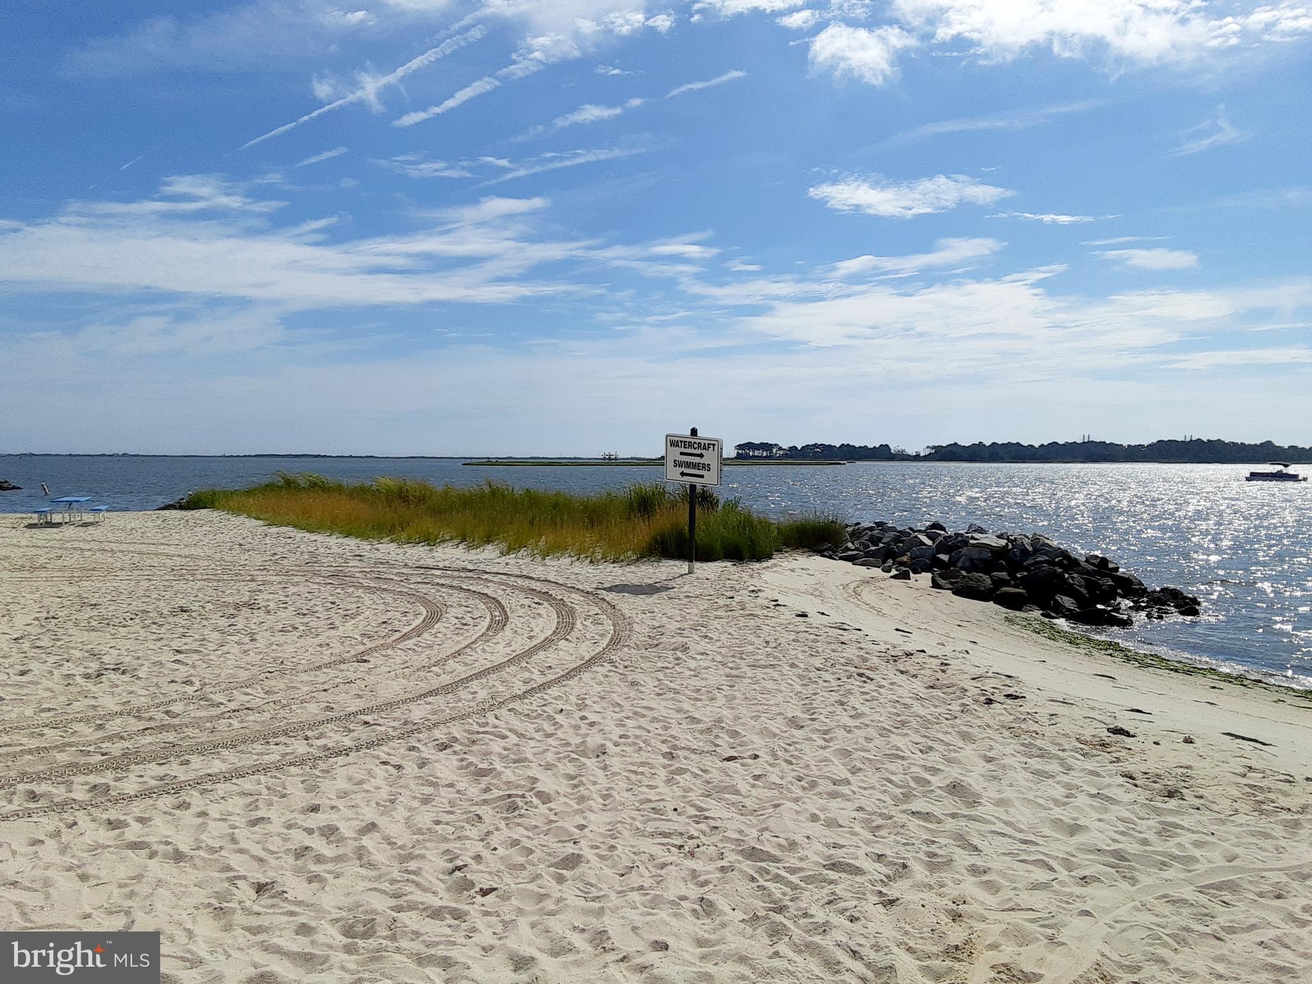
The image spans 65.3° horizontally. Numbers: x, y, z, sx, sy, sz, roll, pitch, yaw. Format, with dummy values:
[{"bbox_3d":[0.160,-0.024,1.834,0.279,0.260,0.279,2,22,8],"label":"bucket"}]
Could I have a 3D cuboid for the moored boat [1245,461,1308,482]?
[{"bbox_3d":[81.955,-2.623,135.000,7.000,2.600,2.500,1,2,29],"label":"moored boat"}]

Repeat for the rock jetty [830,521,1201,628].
[{"bbox_3d":[6.150,1.343,18.300,6.500,1.500,4.700,1,2,7],"label":"rock jetty"}]

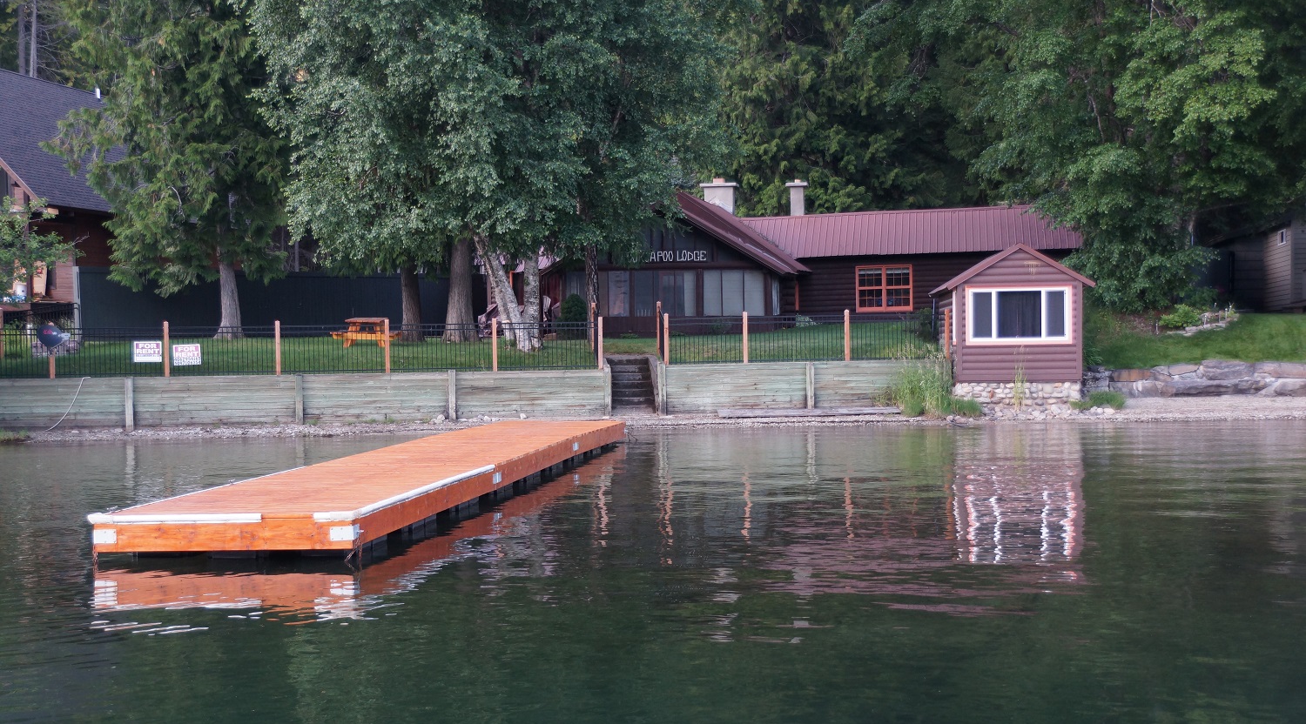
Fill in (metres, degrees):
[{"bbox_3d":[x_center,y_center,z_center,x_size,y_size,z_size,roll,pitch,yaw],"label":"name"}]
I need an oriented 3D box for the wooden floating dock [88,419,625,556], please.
[{"bbox_3d":[-2.826,1.480,21.393,2.500,0.420,15.094,-1,1,8],"label":"wooden floating dock"}]

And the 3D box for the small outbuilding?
[{"bbox_3d":[8.598,-0.877,36.991,3.350,3.720,4.800,-1,1,5],"label":"small outbuilding"}]

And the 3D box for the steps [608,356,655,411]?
[{"bbox_3d":[-0.530,0.497,36.200,1.050,1.240,1.950,-1,1,-6],"label":"steps"}]

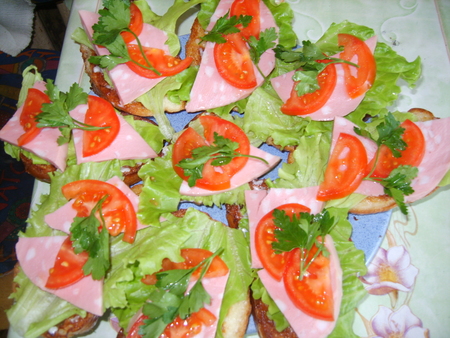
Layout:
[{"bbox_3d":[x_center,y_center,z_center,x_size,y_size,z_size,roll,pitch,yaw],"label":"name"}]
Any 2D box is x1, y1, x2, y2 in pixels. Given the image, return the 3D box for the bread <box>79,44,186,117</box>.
[{"bbox_3d":[-0.085,-0.098,0.424,0.126,0.022,0.090,33,68,16],"label":"bread"}]

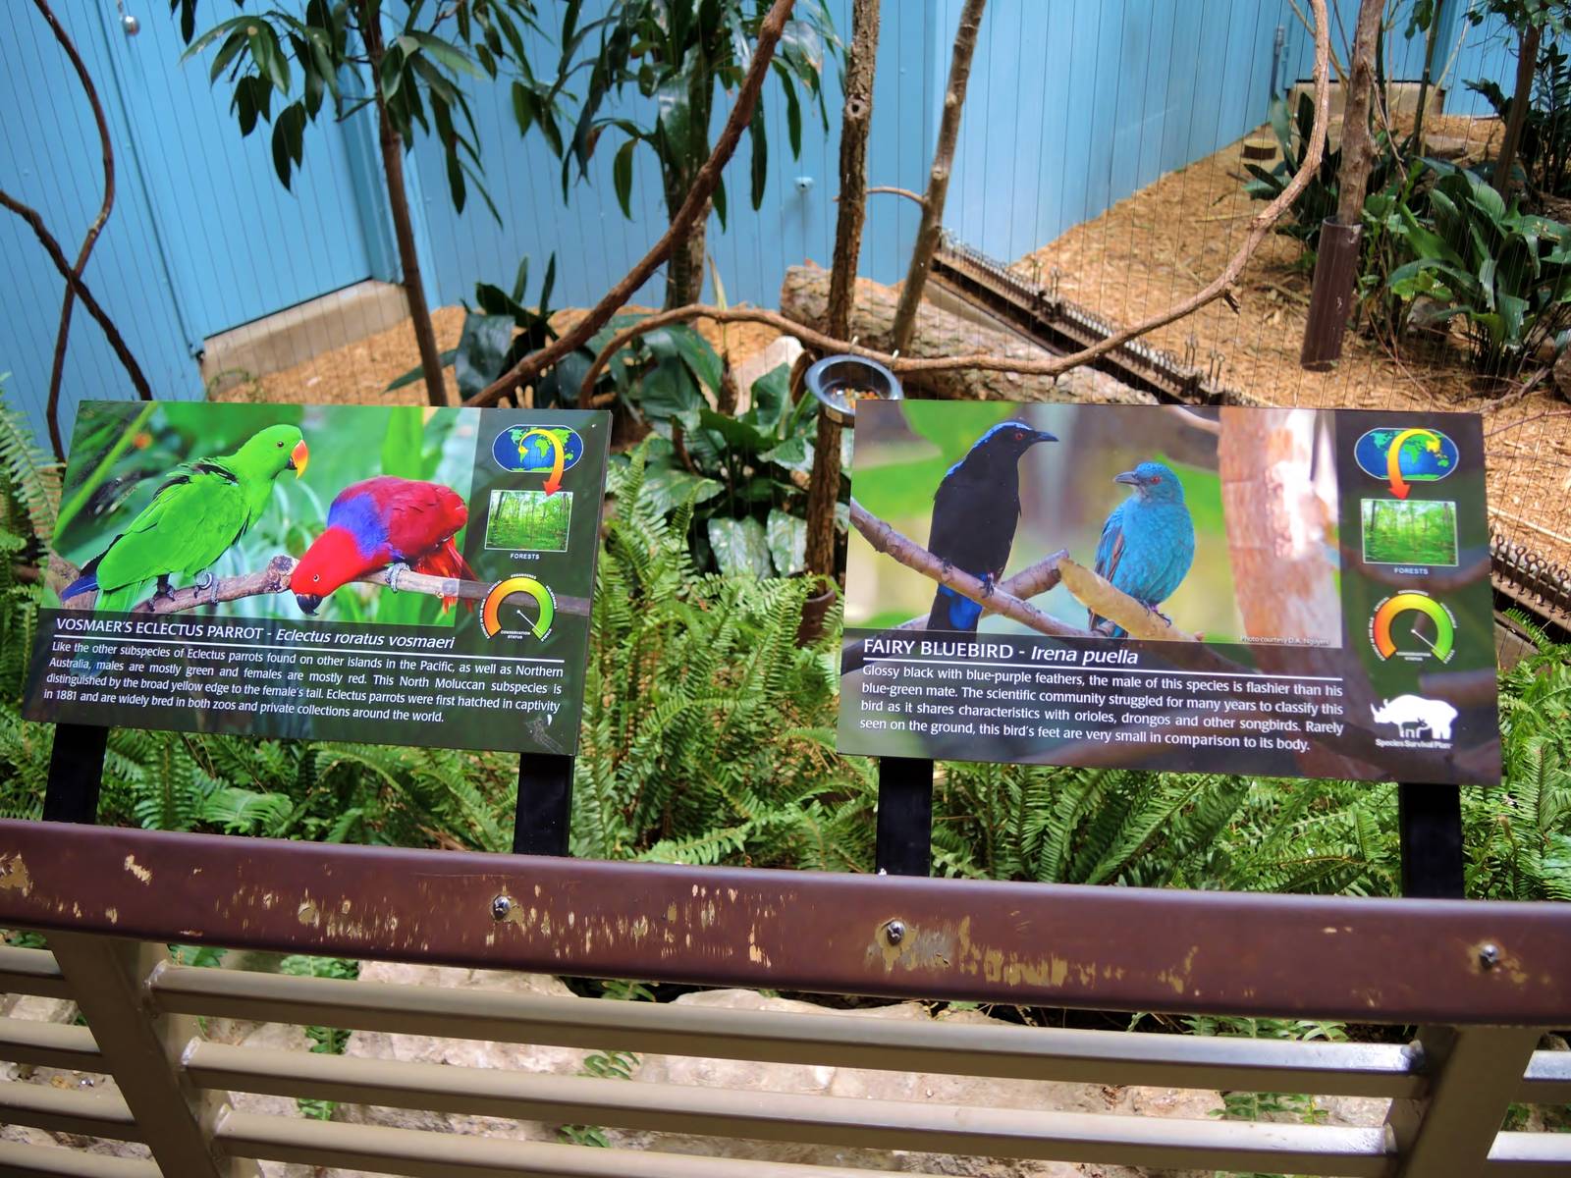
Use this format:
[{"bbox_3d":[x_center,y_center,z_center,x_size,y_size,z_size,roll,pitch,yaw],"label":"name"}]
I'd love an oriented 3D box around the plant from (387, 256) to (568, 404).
[{"bbox_3d":[-0.920,-0.740,3.860,0.540,0.500,0.470,-2,28,0],"label":"plant"}]

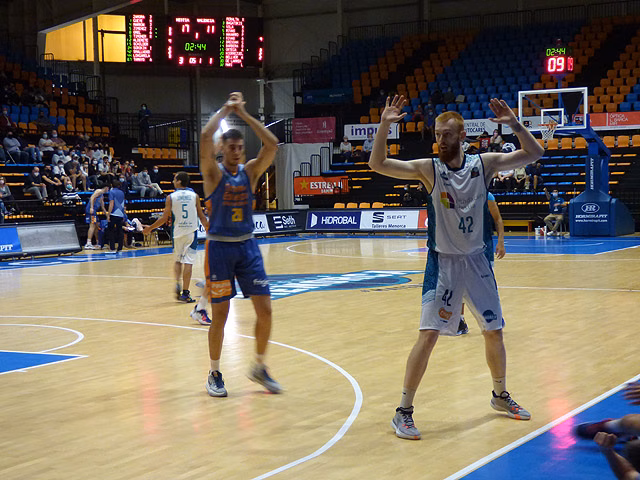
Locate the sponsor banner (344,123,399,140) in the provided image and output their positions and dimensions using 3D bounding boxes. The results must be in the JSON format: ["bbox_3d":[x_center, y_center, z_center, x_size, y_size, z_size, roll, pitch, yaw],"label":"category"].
[{"bbox_3d":[2.091,-4.363,46.839,2.450,0.660,0.050,0,3,27],"label":"sponsor banner"}]

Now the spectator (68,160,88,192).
[{"bbox_3d":[-7.752,-2.098,37.314,0.680,1.090,0.560,1,4,44],"label":"spectator"}]

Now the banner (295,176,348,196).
[{"bbox_3d":[0.055,-1.944,42.331,2.200,0.660,0.060,0,3,30],"label":"banner"}]

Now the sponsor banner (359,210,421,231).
[{"bbox_3d":[2.307,-0.648,38.124,2.080,0.640,0.120,0,-11,30],"label":"sponsor banner"}]

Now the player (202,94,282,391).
[{"bbox_3d":[-0.631,0.032,9.250,0.630,2.370,0.480,-2,3,-24],"label":"player"}]

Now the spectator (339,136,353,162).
[{"bbox_3d":[1.024,-3.621,46.756,0.500,1.050,0.650,0,3,22],"label":"spectator"}]

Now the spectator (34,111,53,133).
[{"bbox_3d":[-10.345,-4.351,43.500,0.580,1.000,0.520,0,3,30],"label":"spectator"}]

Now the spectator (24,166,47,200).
[{"bbox_3d":[-8.851,-1.745,36.300,0.620,1.100,0.500,0,3,30],"label":"spectator"}]

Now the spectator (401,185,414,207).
[{"bbox_3d":[2.953,-1.310,40.129,0.520,1.200,0.720,0,3,32],"label":"spectator"}]

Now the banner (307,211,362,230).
[{"bbox_3d":[0.477,-0.657,39.657,2.150,0.700,0.080,0,3,30],"label":"banner"}]

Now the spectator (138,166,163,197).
[{"bbox_3d":[-5.692,-1.960,39.700,0.650,1.120,0.520,0,3,30],"label":"spectator"}]

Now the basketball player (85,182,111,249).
[{"bbox_3d":[-6.208,-0.675,32.500,0.650,1.860,0.550,-2,3,-12],"label":"basketball player"}]

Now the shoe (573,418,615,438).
[{"bbox_3d":[1.678,1.143,7.080,0.290,0.110,0.115,-1,3,6],"label":"shoe"}]

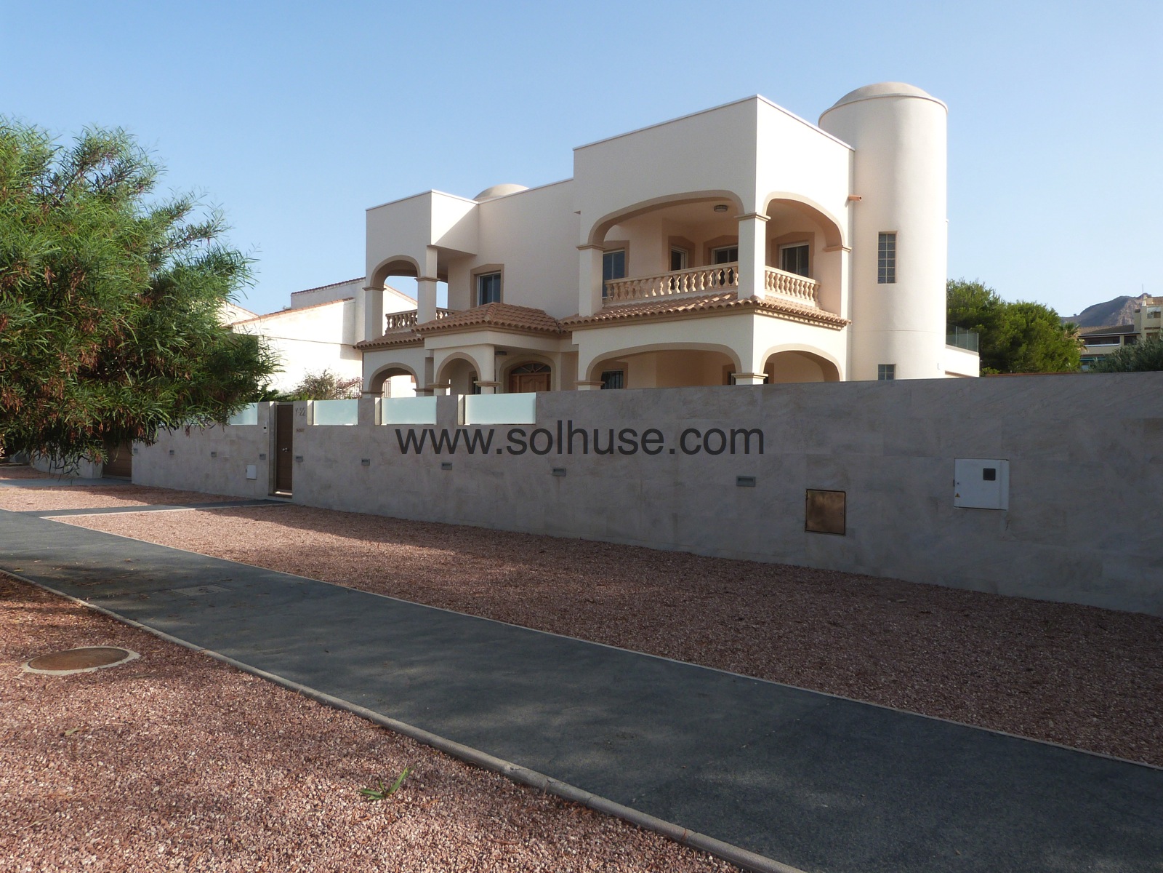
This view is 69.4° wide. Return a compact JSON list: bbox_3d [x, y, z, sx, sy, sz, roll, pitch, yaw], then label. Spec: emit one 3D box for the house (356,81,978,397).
[{"bbox_3d":[3.020,-3.937,25.732,15.700,9.700,13.300,1,1,42],"label":"house"}]

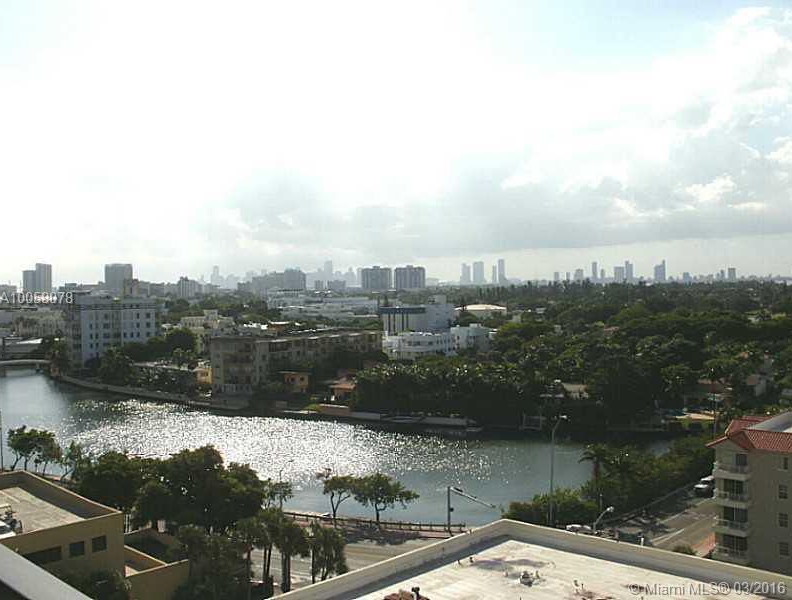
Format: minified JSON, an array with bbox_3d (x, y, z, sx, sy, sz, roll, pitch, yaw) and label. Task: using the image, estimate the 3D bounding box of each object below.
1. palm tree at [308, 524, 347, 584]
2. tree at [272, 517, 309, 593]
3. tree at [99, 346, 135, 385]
[{"bbox_3d":[-6.754,24.946,81.438,3.600,5.900,3.600,-1,1,0],"label":"palm tree"},{"bbox_3d":[-10.090,24.344,79.015,3.500,7.300,3.500,-1,1,0],"label":"tree"},{"bbox_3d":[-85.768,19.874,254.885,11.000,12.200,10.500,-1,1,0],"label":"tree"}]

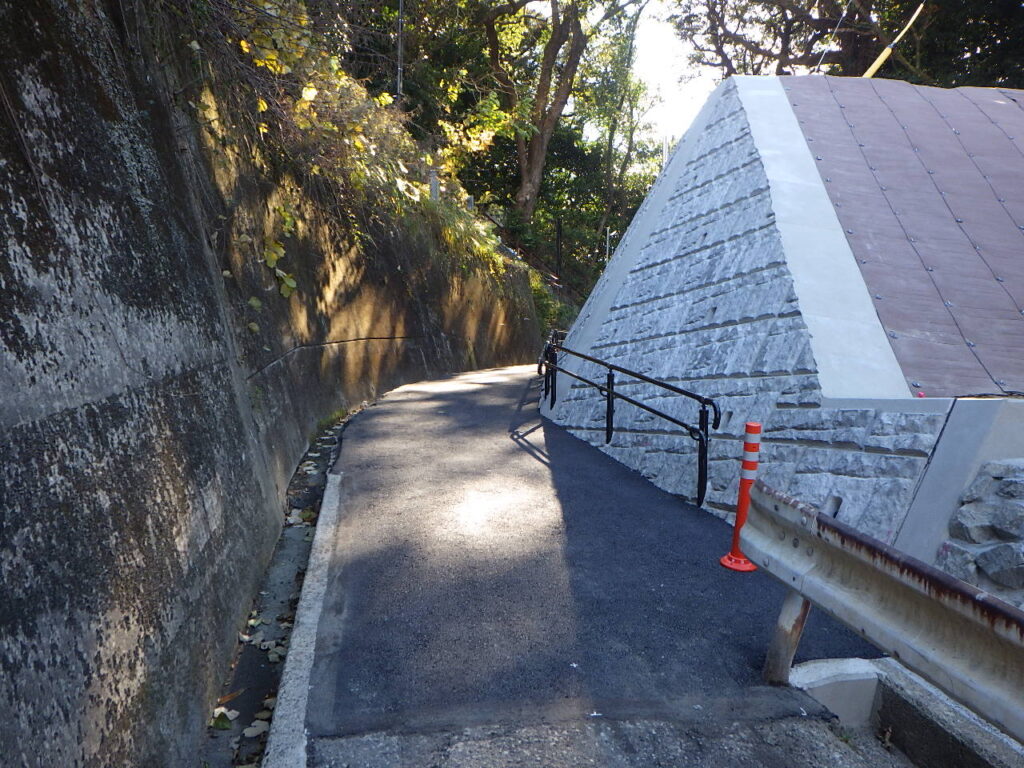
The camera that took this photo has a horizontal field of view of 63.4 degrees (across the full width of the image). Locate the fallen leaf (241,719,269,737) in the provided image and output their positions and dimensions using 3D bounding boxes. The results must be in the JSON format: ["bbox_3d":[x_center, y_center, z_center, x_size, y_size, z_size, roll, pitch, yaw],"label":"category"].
[{"bbox_3d":[-0.876,1.179,2.830,0.080,0.025,0.100,3,3,7],"label":"fallen leaf"}]

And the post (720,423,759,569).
[{"bbox_3d":[1.293,0.613,4.565,0.205,0.800,0.205,6,8,14],"label":"post"}]

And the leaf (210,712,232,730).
[{"bbox_3d":[-1.007,1.168,2.870,0.075,0.030,0.095,2,3,0],"label":"leaf"}]

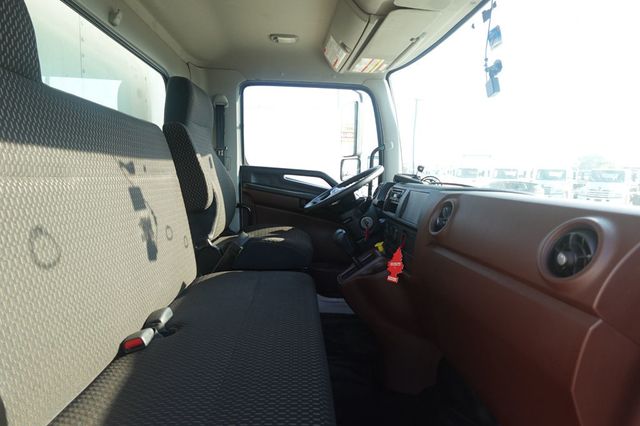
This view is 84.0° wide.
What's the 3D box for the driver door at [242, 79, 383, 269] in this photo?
[{"bbox_3d":[-0.038,-0.133,2.301,0.950,1.340,0.150,0,7,-2],"label":"driver door"}]

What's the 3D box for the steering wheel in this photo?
[{"bbox_3d":[0.140,-0.108,1.827,0.455,0.100,0.455,-28,7,1],"label":"steering wheel"}]

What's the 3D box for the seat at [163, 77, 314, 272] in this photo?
[{"bbox_3d":[-0.374,-0.137,1.804,0.690,1.040,0.530,0,7,-2],"label":"seat"}]

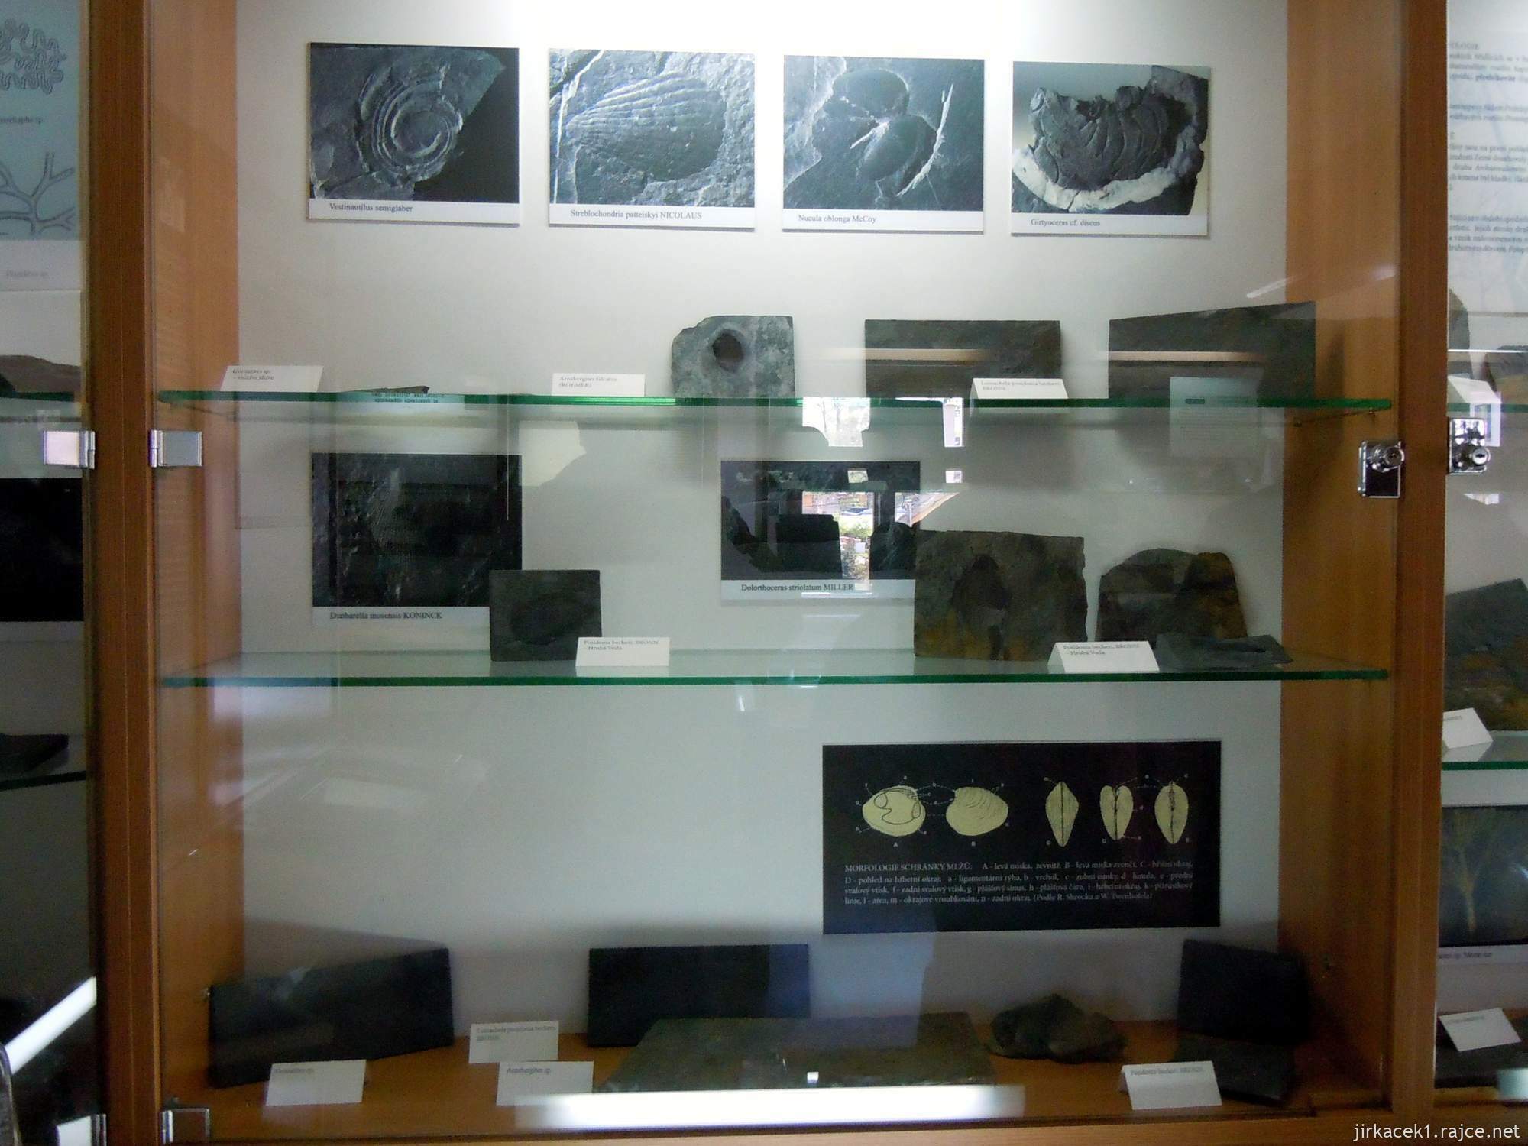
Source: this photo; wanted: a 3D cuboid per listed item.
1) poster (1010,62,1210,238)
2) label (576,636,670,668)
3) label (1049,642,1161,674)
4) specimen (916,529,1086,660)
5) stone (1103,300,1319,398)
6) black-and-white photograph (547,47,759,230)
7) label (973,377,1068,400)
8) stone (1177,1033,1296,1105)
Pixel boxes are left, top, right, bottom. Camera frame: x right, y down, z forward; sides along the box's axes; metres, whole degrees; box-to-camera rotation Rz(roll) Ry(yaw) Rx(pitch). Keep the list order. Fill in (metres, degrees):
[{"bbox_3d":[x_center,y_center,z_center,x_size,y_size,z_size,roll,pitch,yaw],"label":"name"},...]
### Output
[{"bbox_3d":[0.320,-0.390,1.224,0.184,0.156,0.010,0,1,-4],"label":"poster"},{"bbox_3d":[-0.115,0.065,1.098,0.075,0.027,0.035,0,1,-4],"label":"label"},{"bbox_3d":[0.307,0.074,1.198,0.084,0.025,0.059,0,1,-4],"label":"label"},{"bbox_3d":[0.237,0.024,1.327,0.167,0.129,0.023,0,-12,12],"label":"specimen"},{"bbox_3d":[0.455,-0.211,1.347,0.197,0.111,0.020,1,-7,20],"label":"stone"},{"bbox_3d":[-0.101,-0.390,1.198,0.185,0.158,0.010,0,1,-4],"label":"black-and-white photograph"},{"bbox_3d":[0.236,-0.168,1.230,0.083,0.025,0.057,0,1,-4],"label":"label"},{"bbox_3d":[0.448,0.479,1.280,0.107,0.012,0.128,1,2,24],"label":"stone"}]

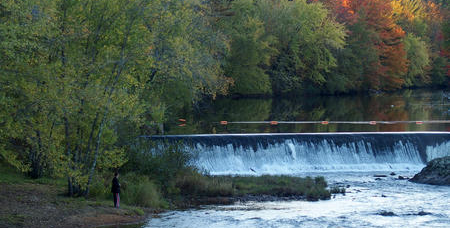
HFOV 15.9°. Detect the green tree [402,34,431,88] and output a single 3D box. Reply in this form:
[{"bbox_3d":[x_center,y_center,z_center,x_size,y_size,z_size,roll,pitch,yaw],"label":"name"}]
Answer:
[{"bbox_3d":[32.297,-9.023,272.000,5.000,9.200,5.000,0,2,0],"label":"green tree"}]

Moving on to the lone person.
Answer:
[{"bbox_3d":[-5.092,3.534,75.000,0.360,1.680,0.500,-1,2,-30],"label":"lone person"}]

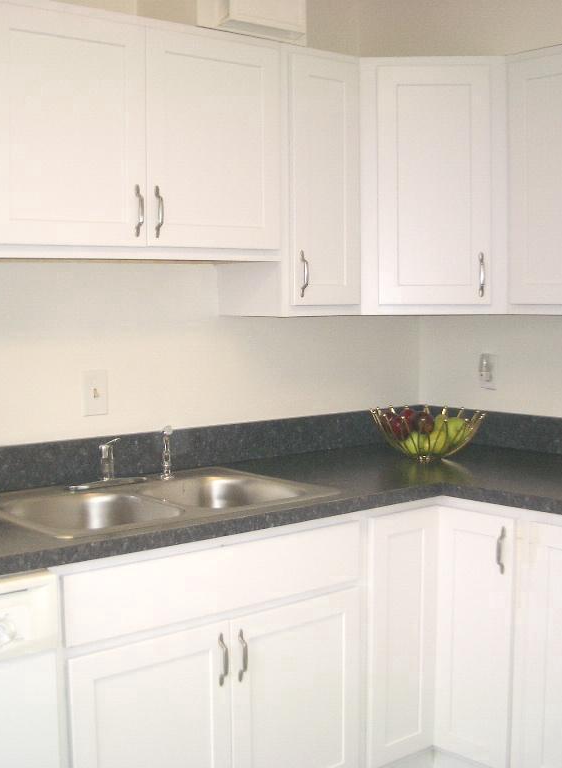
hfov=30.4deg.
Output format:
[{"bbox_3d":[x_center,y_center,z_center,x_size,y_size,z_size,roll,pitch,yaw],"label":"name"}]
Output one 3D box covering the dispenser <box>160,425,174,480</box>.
[{"bbox_3d":[-0.322,0.191,2.946,0.043,0.150,0.050,-4,6,-40],"label":"dispenser"}]

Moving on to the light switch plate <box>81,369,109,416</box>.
[{"bbox_3d":[-0.514,0.026,2.897,0.073,0.120,0.014,-4,6,-40],"label":"light switch plate"}]

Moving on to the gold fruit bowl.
[{"bbox_3d":[0.460,0.166,3.249,0.355,0.150,0.355,0,4,0],"label":"gold fruit bowl"}]

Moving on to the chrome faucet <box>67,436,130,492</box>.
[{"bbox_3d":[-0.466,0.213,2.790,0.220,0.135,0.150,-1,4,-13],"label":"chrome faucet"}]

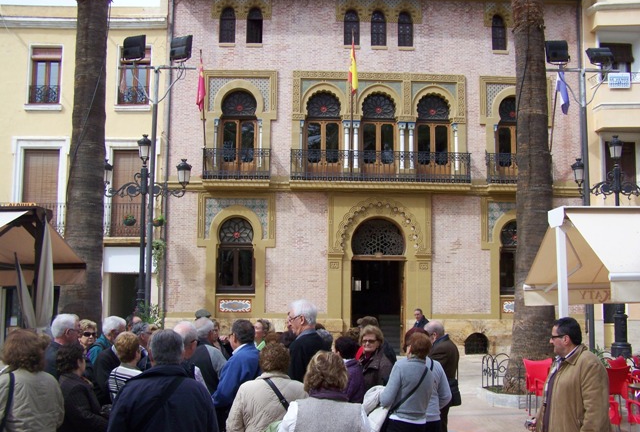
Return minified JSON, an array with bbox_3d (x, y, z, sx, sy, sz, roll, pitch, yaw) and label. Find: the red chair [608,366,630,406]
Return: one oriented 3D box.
[{"bbox_3d":[4.440,2.655,10.451,0.560,0.850,0.560,-3,-8,23],"label":"red chair"}]

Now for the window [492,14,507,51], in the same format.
[{"bbox_3d":[6.201,-6.331,24.239,0.509,1.289,0.200,1,-7,-3],"label":"window"}]

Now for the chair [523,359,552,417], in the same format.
[{"bbox_3d":[3.569,2.752,11.313,0.560,0.850,0.560,0,-7,8],"label":"chair"}]

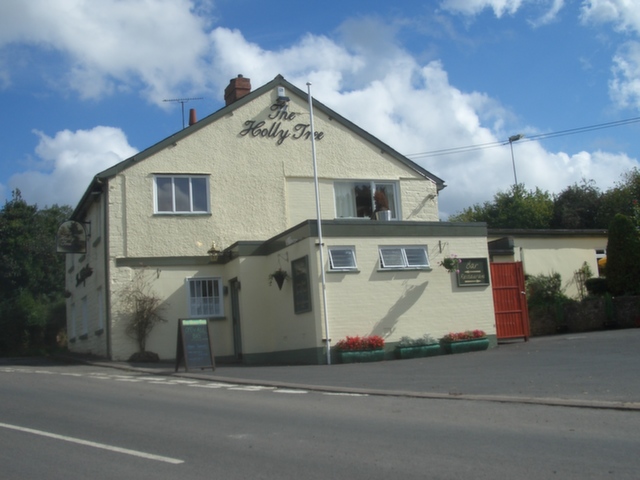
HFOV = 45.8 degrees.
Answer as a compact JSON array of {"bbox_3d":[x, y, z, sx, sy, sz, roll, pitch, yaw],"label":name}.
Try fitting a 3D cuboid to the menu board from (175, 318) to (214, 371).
[{"bbox_3d":[-2.595,2.185,15.700,0.610,1.080,0.550,2,-10,-33],"label":"menu board"}]

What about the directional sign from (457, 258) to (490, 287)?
[{"bbox_3d":[3.561,0.741,17.439,0.860,0.660,0.080,0,-9,-24],"label":"directional sign"}]

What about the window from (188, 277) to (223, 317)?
[{"bbox_3d":[-2.923,1.469,19.299,0.920,1.040,0.120,0,-9,-24],"label":"window"}]

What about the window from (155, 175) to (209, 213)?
[{"bbox_3d":[-3.515,-1.159,19.351,1.430,1.010,0.130,0,-10,-25],"label":"window"}]

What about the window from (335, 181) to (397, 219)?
[{"bbox_3d":[1.401,-1.111,21.734,2.130,1.120,0.120,0,-9,-24],"label":"window"}]

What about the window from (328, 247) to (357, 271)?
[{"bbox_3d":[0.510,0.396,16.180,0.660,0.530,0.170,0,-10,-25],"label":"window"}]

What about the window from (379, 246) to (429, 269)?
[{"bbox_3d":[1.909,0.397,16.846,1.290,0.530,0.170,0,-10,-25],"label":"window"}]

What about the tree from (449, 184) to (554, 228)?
[{"bbox_3d":[8.058,0.546,32.509,4.700,5.700,4.500,-6,-9,14],"label":"tree"}]

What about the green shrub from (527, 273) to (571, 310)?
[{"bbox_3d":[5.840,1.296,19.458,1.120,0.930,0.950,-6,-9,16],"label":"green shrub"}]

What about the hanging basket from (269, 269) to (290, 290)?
[{"bbox_3d":[-0.912,0.874,16.907,0.390,0.490,0.390,-4,-9,-1],"label":"hanging basket"}]

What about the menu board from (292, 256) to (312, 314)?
[{"bbox_3d":[-0.391,0.986,16.325,0.060,1.190,0.860,0,-10,-25],"label":"menu board"}]

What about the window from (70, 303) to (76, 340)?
[{"bbox_3d":[-8.090,2.689,24.999,0.140,1.150,1.000,0,-9,-24],"label":"window"}]

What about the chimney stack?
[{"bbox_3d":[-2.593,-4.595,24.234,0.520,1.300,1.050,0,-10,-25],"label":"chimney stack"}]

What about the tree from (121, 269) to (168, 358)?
[{"bbox_3d":[-4.188,1.734,18.097,1.050,2.150,0.900,0,-9,-24],"label":"tree"}]

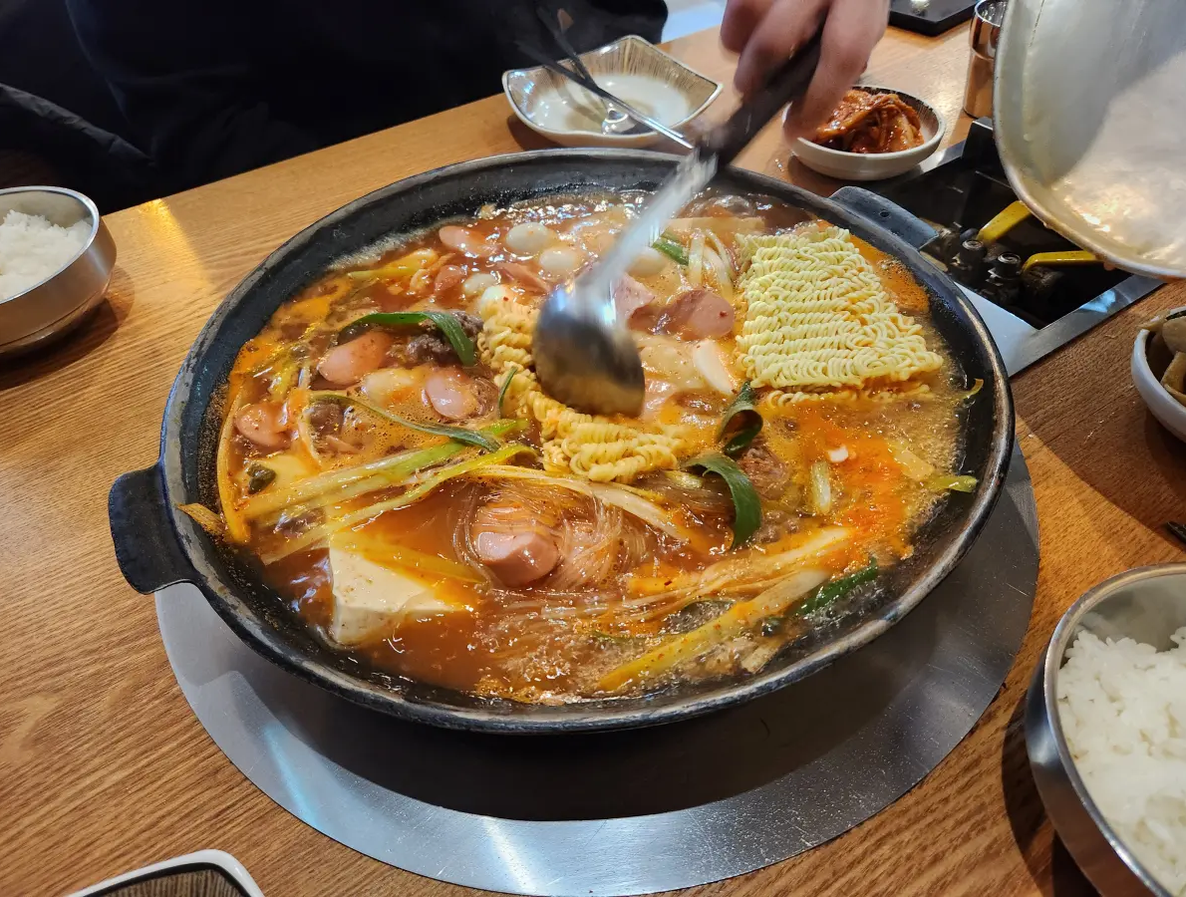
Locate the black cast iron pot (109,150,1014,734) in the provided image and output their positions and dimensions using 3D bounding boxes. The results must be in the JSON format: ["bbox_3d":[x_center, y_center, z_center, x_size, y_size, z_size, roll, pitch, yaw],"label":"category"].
[{"bbox_3d":[-0.002,-0.025,0.349,0.374,0.057,0.333,-26,52,-20],"label":"black cast iron pot"}]

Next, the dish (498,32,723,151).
[{"bbox_3d":[0.013,-0.238,0.553,0.109,0.035,0.109,-28,53,-21],"label":"dish"}]

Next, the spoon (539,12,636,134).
[{"bbox_3d":[-0.007,-0.284,0.583,0.041,0.022,0.184,-16,58,-12],"label":"spoon"}]

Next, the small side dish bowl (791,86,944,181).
[{"bbox_3d":[0.173,-0.202,0.517,0.098,0.030,0.098,-1,48,1],"label":"small side dish bowl"}]

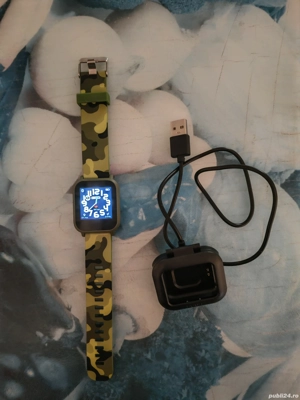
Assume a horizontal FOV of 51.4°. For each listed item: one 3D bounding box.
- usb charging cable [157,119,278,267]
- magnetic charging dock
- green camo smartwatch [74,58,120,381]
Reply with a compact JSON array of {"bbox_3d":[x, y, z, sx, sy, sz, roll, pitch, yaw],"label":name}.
[{"bbox_3d":[0.051,-0.006,0.235,0.091,0.009,0.111,0,88,0],"label":"usb charging cable"},{"bbox_3d":[0.028,0.056,0.228,0.050,0.017,0.043,-10,92,0],"label":"magnetic charging dock"},{"bbox_3d":[-0.039,0.014,0.233,0.035,0.012,0.242,-2,88,0],"label":"green camo smartwatch"}]

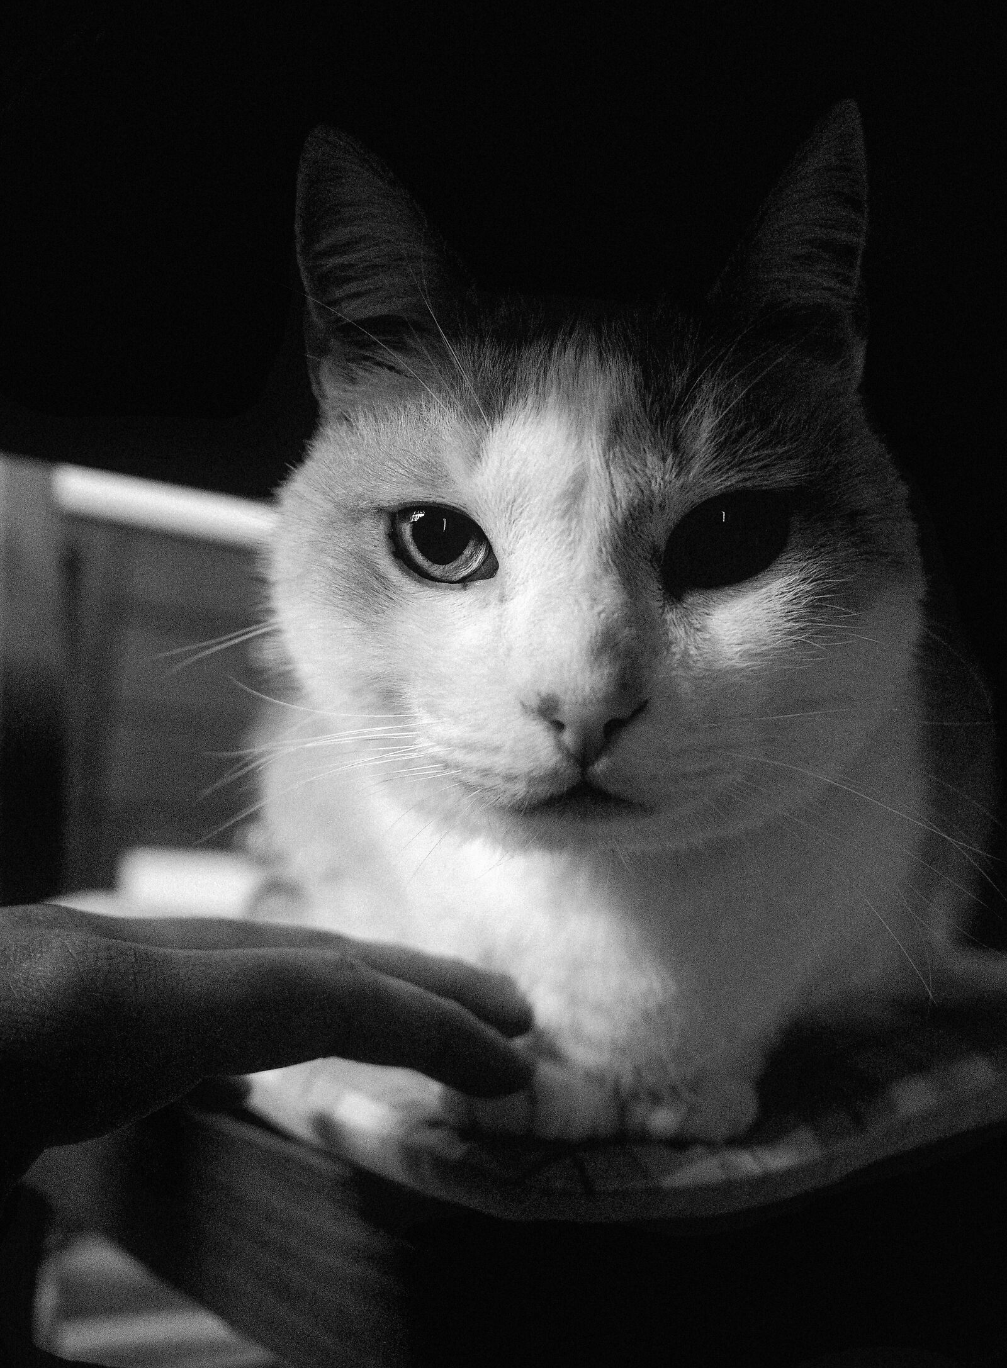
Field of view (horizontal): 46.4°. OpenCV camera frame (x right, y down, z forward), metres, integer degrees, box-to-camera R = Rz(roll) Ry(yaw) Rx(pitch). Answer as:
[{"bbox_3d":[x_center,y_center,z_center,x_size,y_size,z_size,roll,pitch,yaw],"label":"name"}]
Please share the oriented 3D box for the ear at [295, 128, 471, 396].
[{"bbox_3d":[-0.029,-0.102,0.285,0.037,0.063,0.028,-8,5,14],"label":"ear"}]

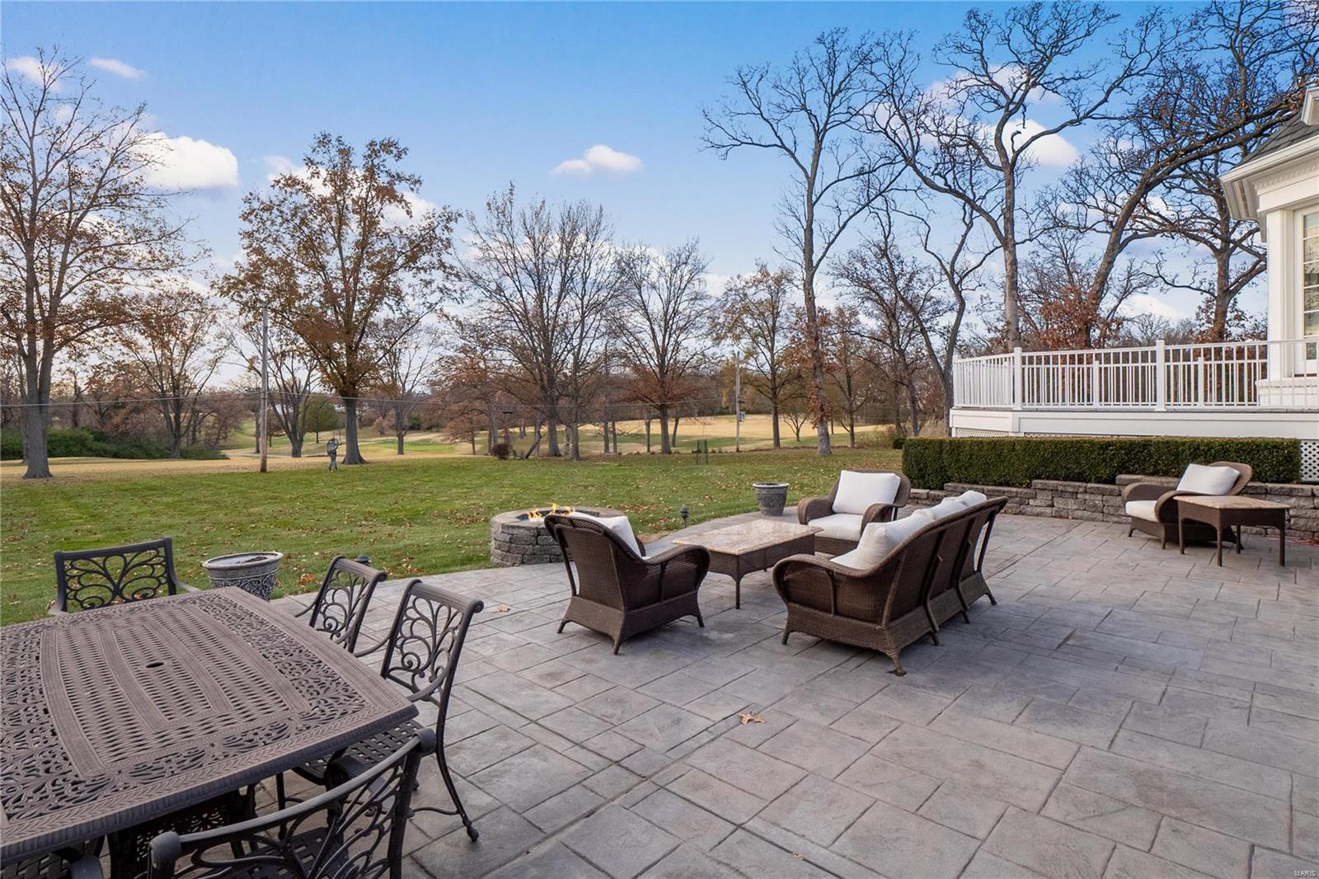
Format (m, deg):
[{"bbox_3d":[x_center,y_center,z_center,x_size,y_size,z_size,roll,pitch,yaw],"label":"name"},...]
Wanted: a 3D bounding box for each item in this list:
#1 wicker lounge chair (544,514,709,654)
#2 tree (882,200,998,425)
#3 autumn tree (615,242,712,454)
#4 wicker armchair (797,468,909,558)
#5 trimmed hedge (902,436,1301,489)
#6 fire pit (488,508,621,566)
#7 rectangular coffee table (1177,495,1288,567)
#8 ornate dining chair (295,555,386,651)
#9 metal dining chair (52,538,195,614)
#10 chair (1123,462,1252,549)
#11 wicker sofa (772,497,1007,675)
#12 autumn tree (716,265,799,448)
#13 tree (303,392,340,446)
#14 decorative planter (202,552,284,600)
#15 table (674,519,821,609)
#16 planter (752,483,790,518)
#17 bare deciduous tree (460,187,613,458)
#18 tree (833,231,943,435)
[{"bbox_3d":[-0.210,1.032,5.140,0.920,0.900,0.830,-2,3,-44],"label":"wicker lounge chair"},{"bbox_3d":[14.481,-6.082,34.000,5.844,12.591,5.844,0,2,0],"label":"tree"},{"bbox_3d":[0.281,-6.257,45.000,7.000,14.500,7.000,0,2,0],"label":"autumn tree"},{"bbox_3d":[2.144,0.822,7.268,0.840,0.890,0.920,1,3,42],"label":"wicker armchair"},{"bbox_3d":[6.380,0.450,10.220,0.750,0.900,5.100,-2,3,-45],"label":"trimmed hedge"},{"bbox_3d":[-1.290,1.180,8.380,1.700,0.450,1.700,0,2,0],"label":"fire pit"},{"bbox_3d":[5.760,0.924,6.657,0.655,0.590,0.650,-1,2,6],"label":"rectangular coffee table"},{"bbox_3d":[-1.611,1.061,2.935,0.600,0.910,0.610,1,3,44],"label":"ornate dining chair"},{"bbox_3d":[-3.124,1.080,3.857,0.640,0.900,0.610,2,3,42],"label":"metal dining chair"},{"bbox_3d":[6.026,0.733,7.549,0.920,0.890,0.840,-1,2,7],"label":"chair"},{"bbox_3d":[1.860,0.977,5.150,0.920,0.900,2.060,2,3,44],"label":"wicker sofa"},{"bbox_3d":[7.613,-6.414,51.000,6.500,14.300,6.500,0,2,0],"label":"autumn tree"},{"bbox_3d":[-45.183,-2.818,88.000,4.812,7.013,4.812,0,2,0],"label":"tree"},{"bbox_3d":[-3.662,1.279,5.793,0.580,0.470,0.580,0,2,0],"label":"decorative planter"},{"bbox_3d":[0.842,1.107,6.000,0.700,0.475,1.410,1,3,41],"label":"table"},{"bbox_3d":[1.709,0.940,10.047,0.560,0.450,0.560,-1,2,0],"label":"planter"},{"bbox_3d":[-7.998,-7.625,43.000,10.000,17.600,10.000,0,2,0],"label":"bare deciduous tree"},{"bbox_3d":[14.606,-6.561,42.000,6.891,13.387,6.891,0,2,0],"label":"tree"}]

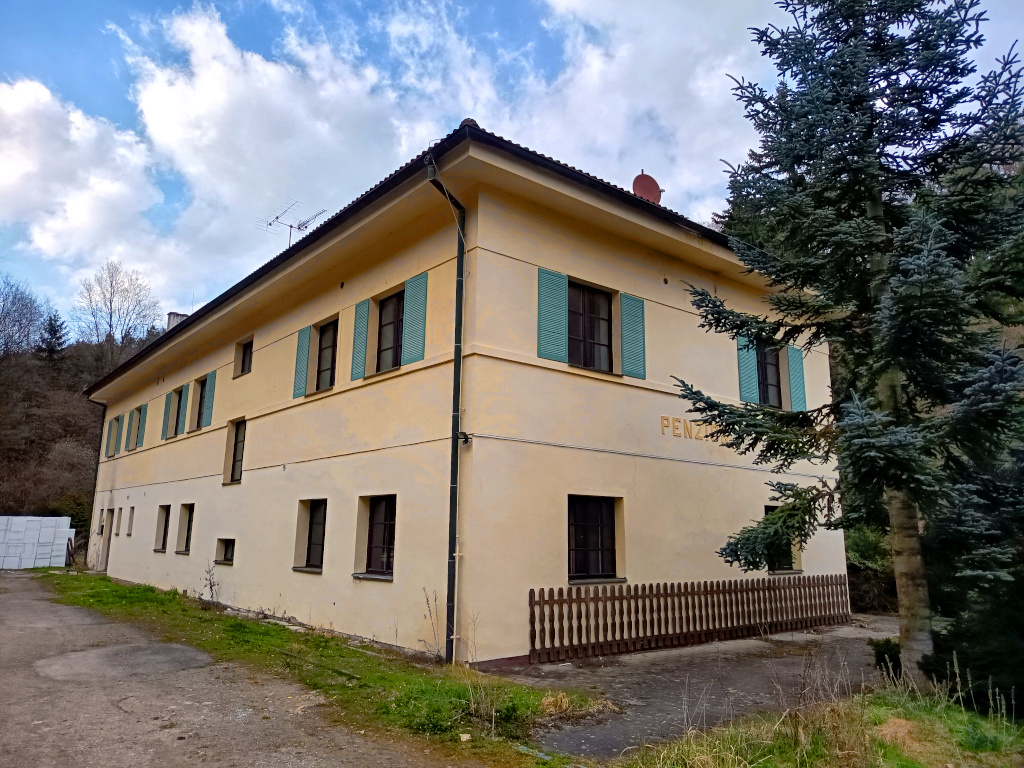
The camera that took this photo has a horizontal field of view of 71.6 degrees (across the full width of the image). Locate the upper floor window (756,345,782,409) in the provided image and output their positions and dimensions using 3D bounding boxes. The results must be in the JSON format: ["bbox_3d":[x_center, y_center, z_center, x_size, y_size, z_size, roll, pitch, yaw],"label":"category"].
[{"bbox_3d":[5.299,-0.197,14.841,1.215,1.474,0.116,10,-15,-37],"label":"upper floor window"}]

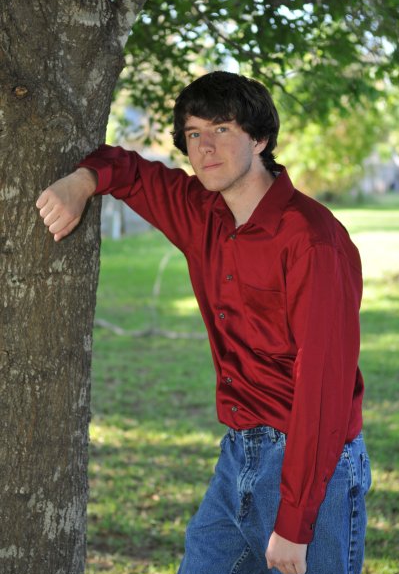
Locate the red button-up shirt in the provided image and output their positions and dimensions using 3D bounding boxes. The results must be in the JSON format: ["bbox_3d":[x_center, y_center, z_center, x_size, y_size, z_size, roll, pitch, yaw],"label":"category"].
[{"bbox_3d":[0.050,0.102,2.820,0.500,0.780,0.480,-4,6,-44],"label":"red button-up shirt"}]

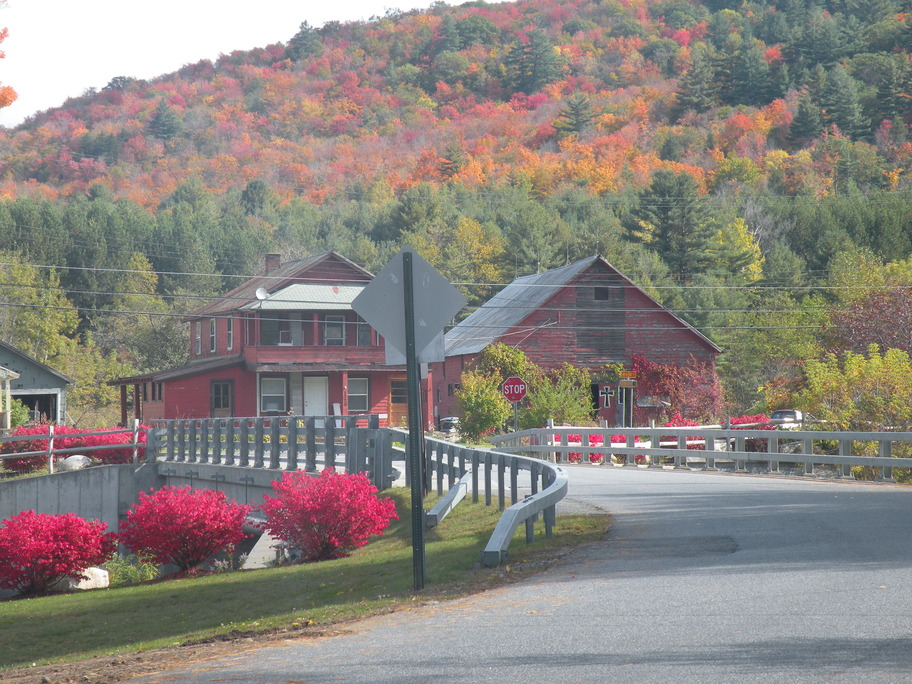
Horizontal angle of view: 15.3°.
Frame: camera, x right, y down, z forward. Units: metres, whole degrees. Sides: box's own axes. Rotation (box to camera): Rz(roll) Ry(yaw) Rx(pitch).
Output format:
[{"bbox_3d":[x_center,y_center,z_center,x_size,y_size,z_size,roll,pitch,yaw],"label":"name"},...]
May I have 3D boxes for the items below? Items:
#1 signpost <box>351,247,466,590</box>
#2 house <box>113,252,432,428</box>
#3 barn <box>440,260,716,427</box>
[{"bbox_3d":[-0.377,0.674,30.380,1.035,3.070,0.090,-2,-1,0],"label":"signpost"},{"bbox_3d":[-7.840,0.180,138.800,10.800,7.400,13.800,0,-1,-14],"label":"house"},{"bbox_3d":[4.420,0.560,150.800,10.200,7.700,20.500,0,-1,-8],"label":"barn"}]

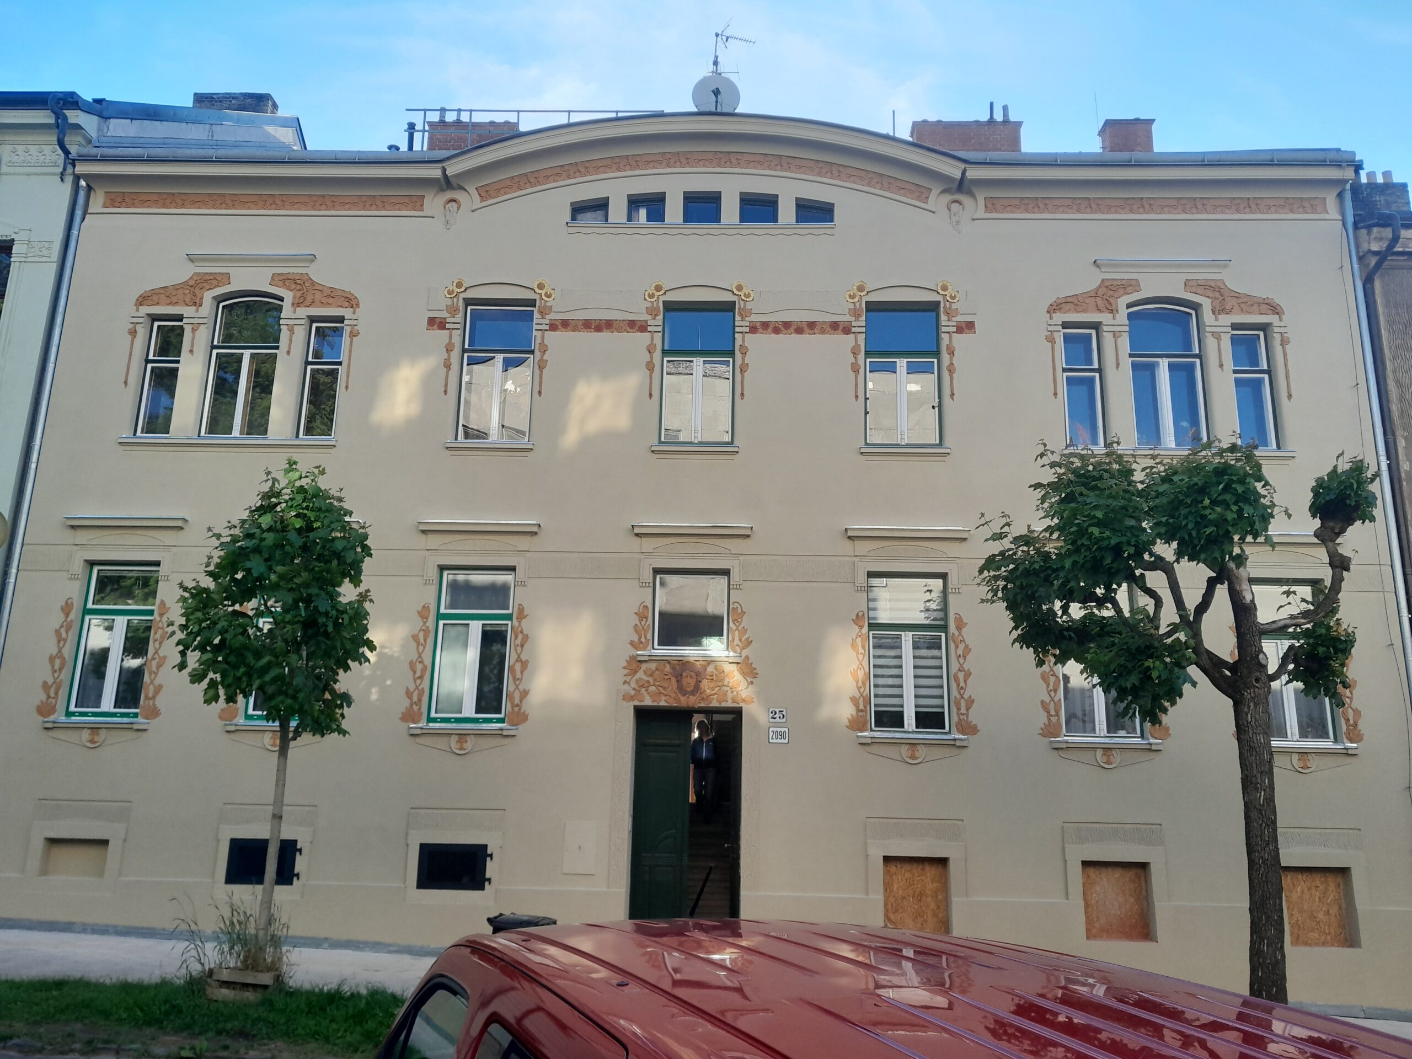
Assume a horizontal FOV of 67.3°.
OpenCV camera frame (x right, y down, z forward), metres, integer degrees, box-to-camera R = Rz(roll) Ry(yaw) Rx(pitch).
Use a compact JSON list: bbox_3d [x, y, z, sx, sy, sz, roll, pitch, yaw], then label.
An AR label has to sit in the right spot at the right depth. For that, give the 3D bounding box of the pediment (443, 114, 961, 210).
[{"bbox_3d":[-0.070,-5.298,15.369,7.366,1.268,0.535,1,-14,2],"label":"pediment"}]

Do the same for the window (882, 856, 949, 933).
[{"bbox_3d":[2.807,4.859,14.054,0.871,0.970,0.150,1,-13,2],"label":"window"}]

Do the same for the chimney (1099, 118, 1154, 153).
[{"bbox_3d":[8.639,-7.700,21.659,0.976,1.200,0.520,1,-14,2],"label":"chimney"}]

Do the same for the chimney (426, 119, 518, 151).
[{"bbox_3d":[-4.771,-7.761,21.772,1.879,1.100,0.450,1,-14,2],"label":"chimney"}]

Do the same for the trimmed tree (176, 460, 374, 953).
[{"bbox_3d":[-4.228,1.585,10.225,1.941,4.726,1.900,1,-14,2],"label":"trimmed tree"}]

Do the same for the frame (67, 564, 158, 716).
[{"bbox_3d":[-8.435,1.578,15.123,1.029,2.167,0.130,1,-13,2],"label":"frame"}]

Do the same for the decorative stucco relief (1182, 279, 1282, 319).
[{"bbox_3d":[7.793,-3.402,15.623,1.402,0.589,0.060,1,-13,2],"label":"decorative stucco relief"}]

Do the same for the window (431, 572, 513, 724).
[{"bbox_3d":[-3.290,1.628,14.973,1.069,2.176,0.130,1,-13,2],"label":"window"}]

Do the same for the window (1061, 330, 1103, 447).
[{"bbox_3d":[5.549,-2.074,15.587,0.539,1.816,0.120,1,-13,2],"label":"window"}]

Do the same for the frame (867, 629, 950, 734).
[{"bbox_3d":[2.646,1.970,13.800,1.026,1.335,0.100,1,-14,2],"label":"frame"}]

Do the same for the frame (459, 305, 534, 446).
[{"bbox_3d":[-3.108,-2.339,15.880,1.050,2.125,0.120,1,-13,2],"label":"frame"}]

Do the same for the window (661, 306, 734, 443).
[{"bbox_3d":[-0.112,-2.195,14.879,1.037,2.104,0.130,1,-14,2],"label":"window"}]

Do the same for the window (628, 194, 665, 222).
[{"bbox_3d":[-0.890,-4.823,15.965,0.581,0.480,0.150,1,-14,2],"label":"window"}]

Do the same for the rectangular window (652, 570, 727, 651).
[{"bbox_3d":[-0.210,1.162,14.996,1.084,1.132,0.120,1,-13,2],"label":"rectangular window"}]

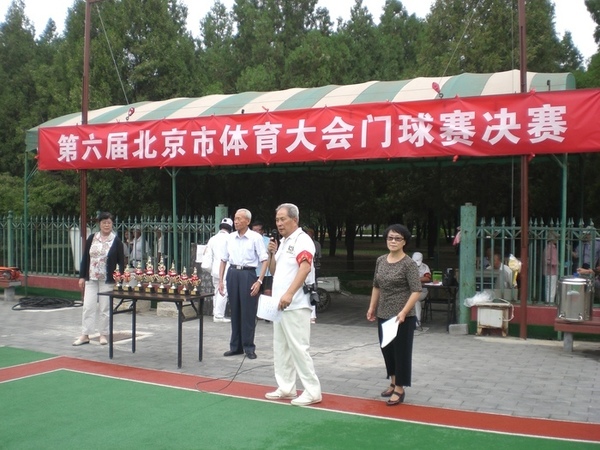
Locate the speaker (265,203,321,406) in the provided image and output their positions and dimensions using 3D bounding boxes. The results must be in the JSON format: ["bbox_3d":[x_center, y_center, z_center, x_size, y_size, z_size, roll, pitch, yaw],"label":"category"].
[{"bbox_3d":[-0.057,0.677,5.750,0.480,1.737,0.520,0,0,-35],"label":"speaker"}]

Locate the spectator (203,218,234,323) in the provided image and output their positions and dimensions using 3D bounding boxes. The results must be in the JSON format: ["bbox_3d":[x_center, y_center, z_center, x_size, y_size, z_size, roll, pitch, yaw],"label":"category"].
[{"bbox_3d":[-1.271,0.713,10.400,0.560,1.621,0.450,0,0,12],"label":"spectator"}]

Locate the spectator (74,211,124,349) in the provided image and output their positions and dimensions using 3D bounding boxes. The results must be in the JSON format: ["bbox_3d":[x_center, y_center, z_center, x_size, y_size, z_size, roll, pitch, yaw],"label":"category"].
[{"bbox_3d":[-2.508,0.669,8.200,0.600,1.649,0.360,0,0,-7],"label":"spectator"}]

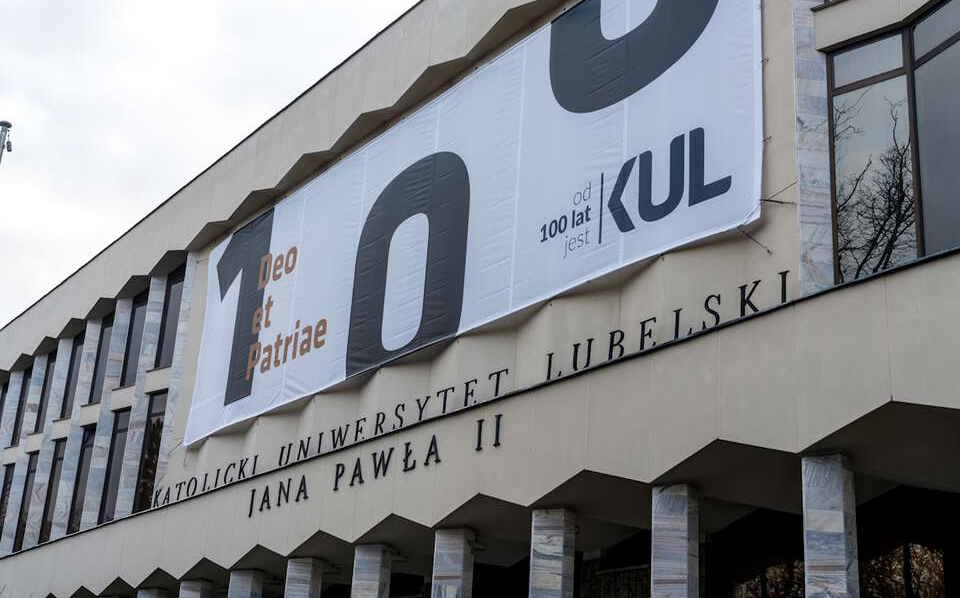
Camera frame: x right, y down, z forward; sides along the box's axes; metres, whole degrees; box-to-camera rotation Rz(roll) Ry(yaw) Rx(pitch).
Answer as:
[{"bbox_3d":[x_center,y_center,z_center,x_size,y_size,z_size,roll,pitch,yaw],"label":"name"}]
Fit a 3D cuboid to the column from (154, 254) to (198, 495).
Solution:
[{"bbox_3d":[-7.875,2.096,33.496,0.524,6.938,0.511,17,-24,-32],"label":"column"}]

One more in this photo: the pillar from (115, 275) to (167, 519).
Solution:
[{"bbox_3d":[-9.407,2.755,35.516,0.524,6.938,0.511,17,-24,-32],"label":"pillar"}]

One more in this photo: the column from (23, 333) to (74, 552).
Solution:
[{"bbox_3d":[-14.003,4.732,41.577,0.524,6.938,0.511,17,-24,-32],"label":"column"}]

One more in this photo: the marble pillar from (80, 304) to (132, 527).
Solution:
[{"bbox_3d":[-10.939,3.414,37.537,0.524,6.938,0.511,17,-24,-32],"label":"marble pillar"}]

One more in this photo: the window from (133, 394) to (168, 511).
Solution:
[{"bbox_3d":[-8.858,4.217,34.437,1.048,3.393,0.160,-13,-26,37],"label":"window"}]

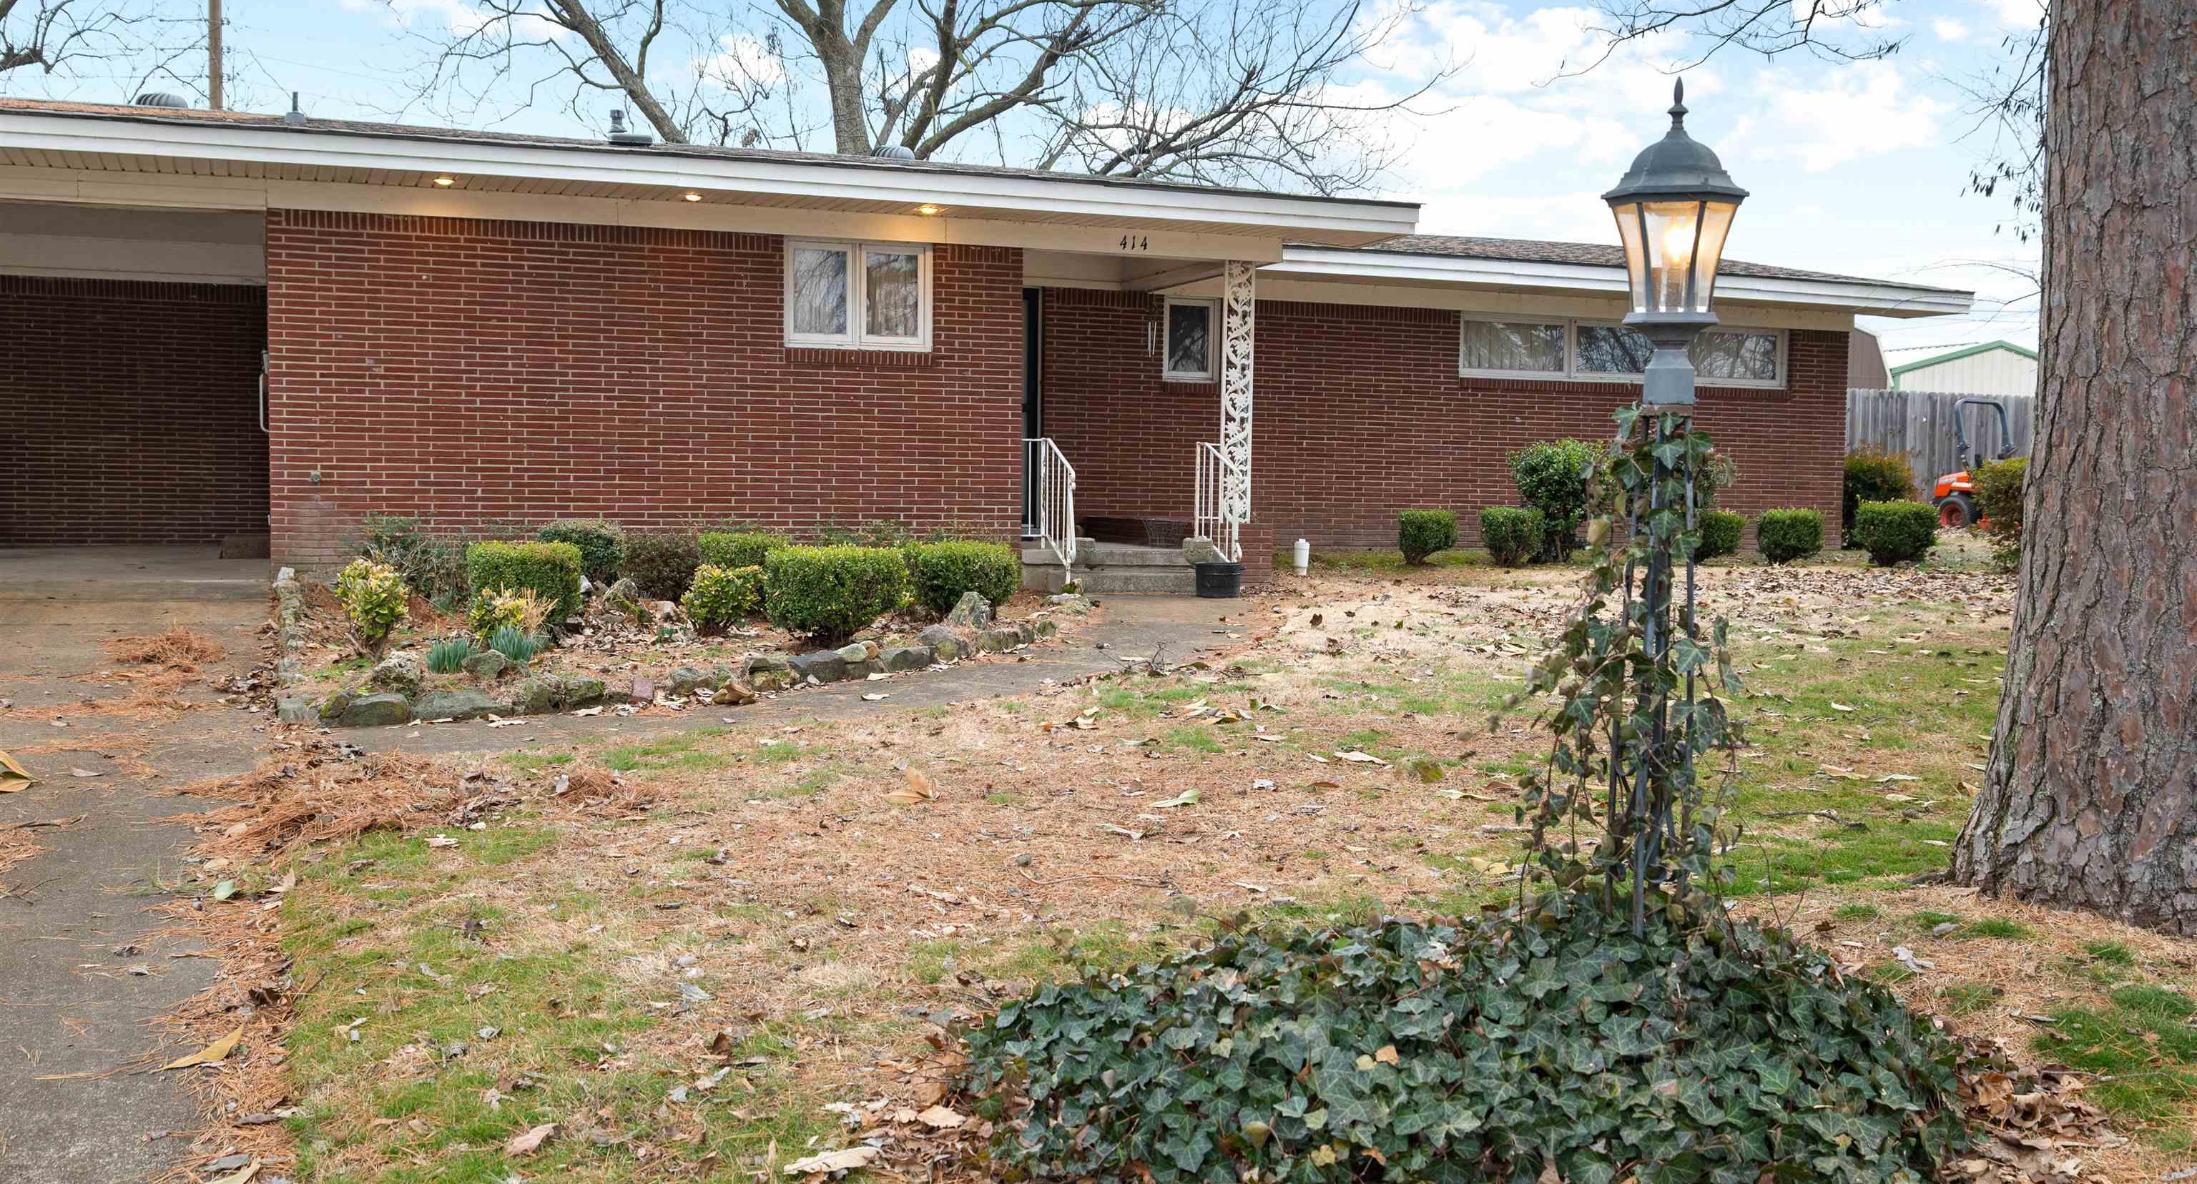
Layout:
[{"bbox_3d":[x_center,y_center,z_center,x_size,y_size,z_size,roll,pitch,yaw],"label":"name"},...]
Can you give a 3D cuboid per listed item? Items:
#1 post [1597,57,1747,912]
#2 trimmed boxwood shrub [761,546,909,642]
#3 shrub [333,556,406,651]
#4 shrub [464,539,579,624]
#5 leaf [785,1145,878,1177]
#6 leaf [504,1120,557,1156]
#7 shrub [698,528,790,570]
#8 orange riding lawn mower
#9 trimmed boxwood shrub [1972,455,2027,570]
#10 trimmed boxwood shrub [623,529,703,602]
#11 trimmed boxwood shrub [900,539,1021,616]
[{"bbox_3d":[1.018,-0.018,3.842,0.268,1.789,0.250,2,3,15],"label":"post"},{"bbox_3d":[-1.434,0.009,11.700,0.740,0.510,0.700,0,4,-21],"label":"trimmed boxwood shrub"},{"bbox_3d":[-3.410,0.056,10.007,0.345,0.460,0.345,0,4,-21],"label":"shrub"},{"bbox_3d":[-3.258,-0.058,12.100,0.620,0.480,0.580,0,4,-21],"label":"shrub"},{"bbox_3d":[-0.415,0.879,3.328,0.160,0.025,0.058,-2,4,-37],"label":"leaf"},{"bbox_3d":[-0.995,0.962,3.750,0.115,0.030,0.055,-2,4,-41],"label":"leaf"},{"bbox_3d":[-2.103,-0.169,12.700,0.580,0.460,0.560,0,4,-21],"label":"shrub"},{"bbox_3d":[11.212,-1.496,26.200,1.300,1.740,1.950,-1,4,-30],"label":"orange riding lawn mower"},{"bbox_3d":[8.177,-0.703,19.000,0.820,1.040,0.820,0,4,-21],"label":"trimmed boxwood shrub"},{"bbox_3d":[-2.771,-0.170,13.600,0.520,0.460,0.500,0,4,-21],"label":"trimmed boxwood shrub"},{"bbox_3d":[-0.872,-0.085,13.150,0.740,0.480,0.680,0,4,-21],"label":"trimmed boxwood shrub"}]

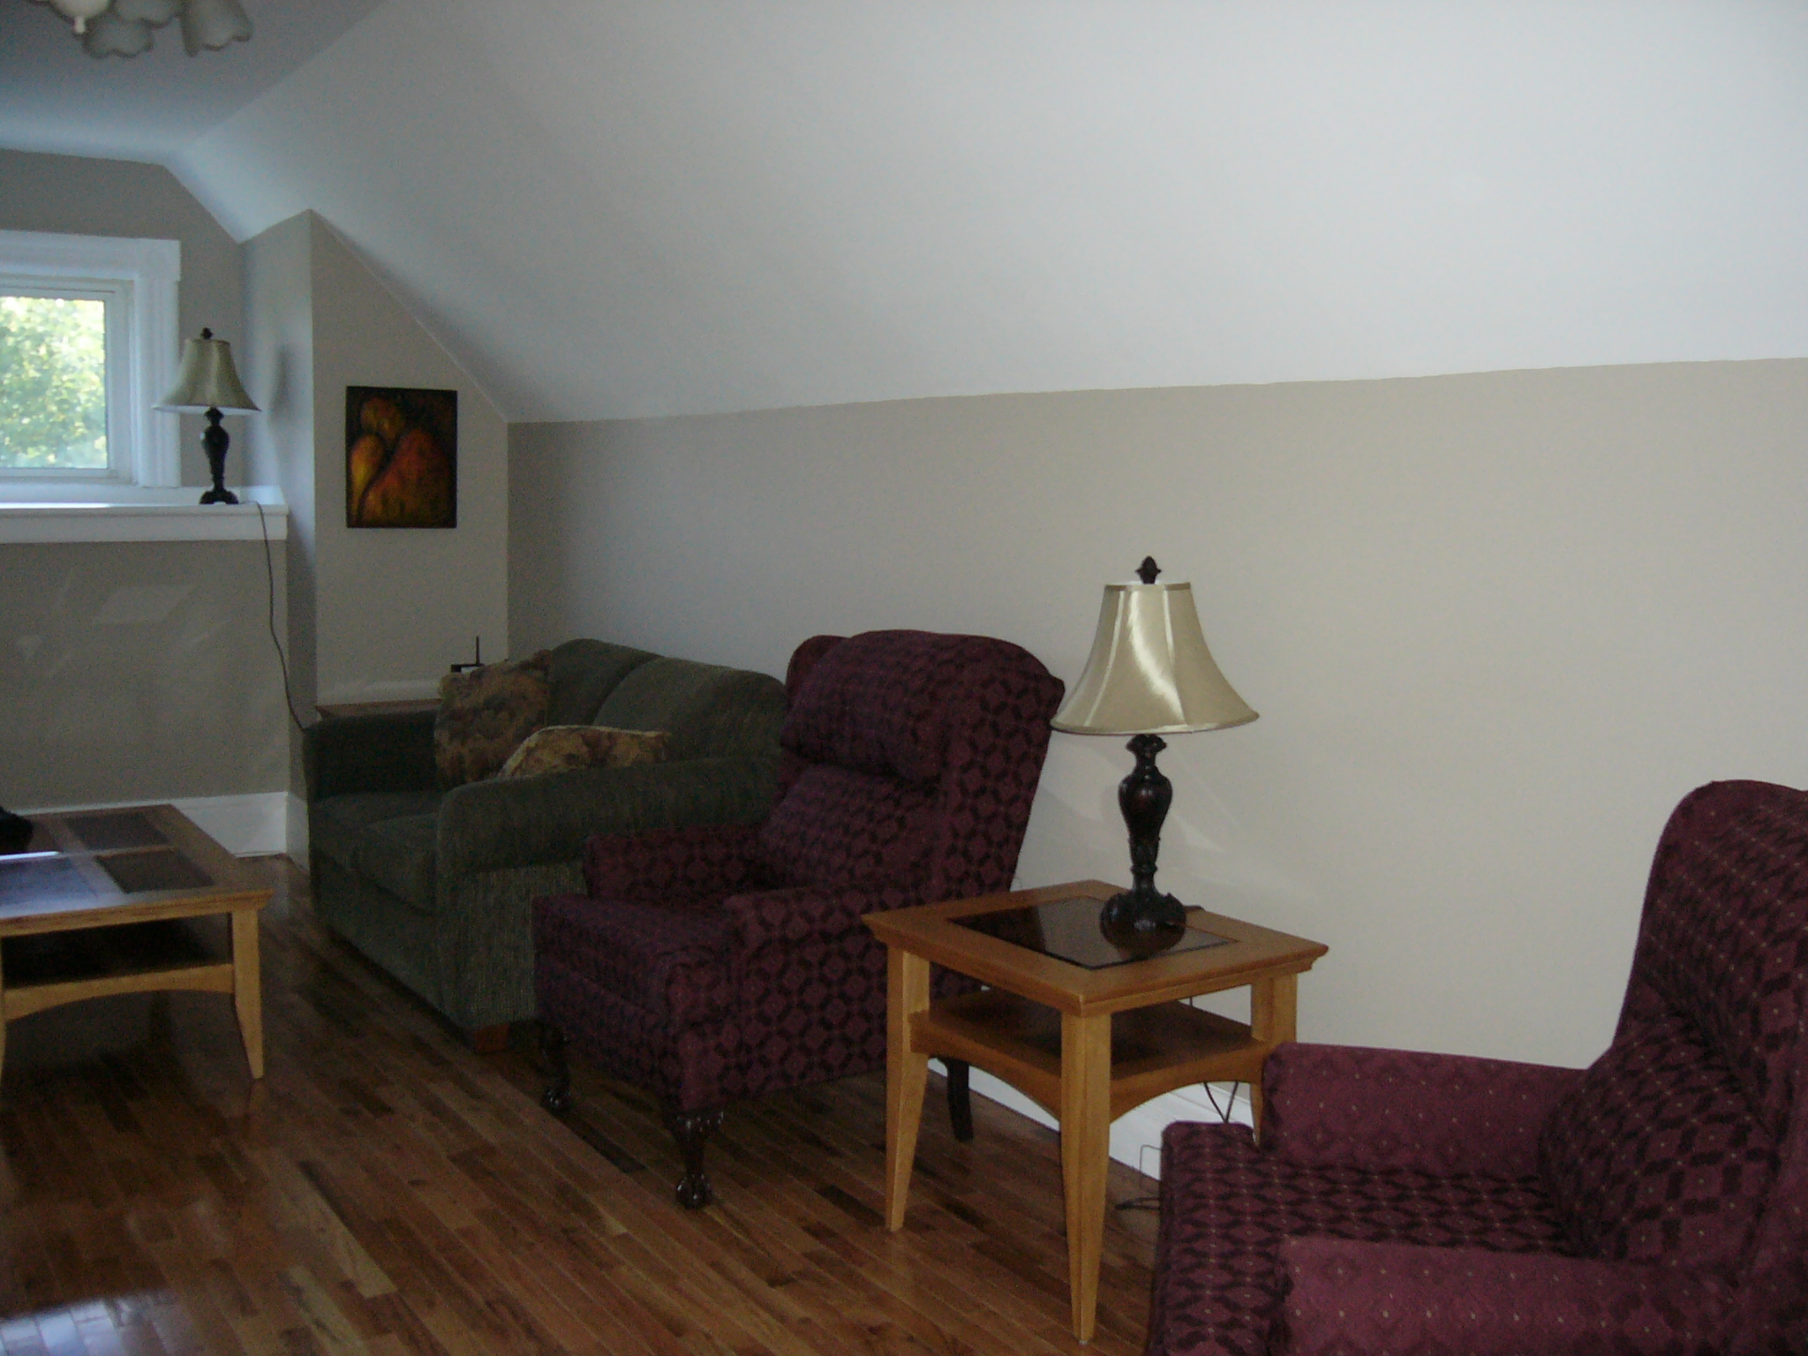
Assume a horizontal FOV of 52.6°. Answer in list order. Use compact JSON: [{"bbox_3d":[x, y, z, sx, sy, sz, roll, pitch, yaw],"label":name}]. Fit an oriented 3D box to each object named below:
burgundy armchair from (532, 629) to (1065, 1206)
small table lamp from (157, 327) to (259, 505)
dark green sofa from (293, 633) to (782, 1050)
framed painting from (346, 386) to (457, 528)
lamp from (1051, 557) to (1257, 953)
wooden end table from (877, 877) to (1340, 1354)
[{"bbox_3d":[-0.257,0.448,4.042,0.897,1.101,0.782,-3,8,-35],"label":"burgundy armchair"},{"bbox_3d":[-2.562,-0.978,6.785,0.390,0.652,0.390,-3,7,-33],"label":"small table lamp"},{"bbox_3d":[-1.078,0.380,5.301,0.907,0.942,1.565,-3,7,-33],"label":"dark green sofa"},{"bbox_3d":[-1.772,-0.772,6.446,0.387,0.491,0.030,-3,7,-33],"label":"framed painting"},{"bbox_3d":[0.459,0.120,3.416,0.383,0.687,0.383,1,6,0],"label":"lamp"},{"bbox_3d":[0.337,0.772,3.411,0.580,0.610,0.634,-4,8,-35],"label":"wooden end table"}]

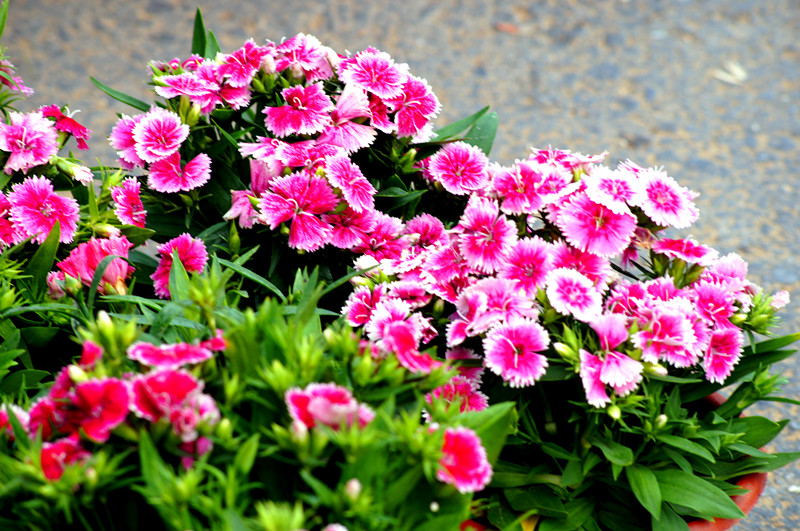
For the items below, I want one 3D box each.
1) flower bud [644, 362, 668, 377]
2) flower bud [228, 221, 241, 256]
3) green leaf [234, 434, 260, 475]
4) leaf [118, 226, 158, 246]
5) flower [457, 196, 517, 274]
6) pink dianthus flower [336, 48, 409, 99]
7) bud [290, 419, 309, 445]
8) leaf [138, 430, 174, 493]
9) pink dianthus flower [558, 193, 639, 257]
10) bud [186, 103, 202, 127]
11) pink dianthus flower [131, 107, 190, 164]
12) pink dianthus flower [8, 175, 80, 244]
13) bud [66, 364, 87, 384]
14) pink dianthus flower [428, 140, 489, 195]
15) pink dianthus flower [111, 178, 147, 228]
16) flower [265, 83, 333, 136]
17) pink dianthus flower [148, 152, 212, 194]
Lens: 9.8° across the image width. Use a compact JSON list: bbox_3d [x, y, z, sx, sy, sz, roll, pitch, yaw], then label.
[{"bbox_3d":[0.133,0.054,2.410,0.013,0.006,0.006,15,-4,15],"label":"flower bud"},{"bbox_3d":[-0.087,-0.014,2.460,0.006,0.021,0.006,-6,19,-2],"label":"flower bud"},{"bbox_3d":[-0.078,0.097,2.380,0.009,0.005,0.023,26,84,21],"label":"green leaf"},{"bbox_3d":[-0.139,-0.016,2.470,0.023,0.009,0.012,8,38,10],"label":"leaf"},{"bbox_3d":[0.048,-0.017,2.580,0.036,0.015,0.042,25,84,29],"label":"flower"},{"bbox_3d":[-0.015,-0.109,2.650,0.038,0.014,0.034,-19,59,-23],"label":"pink dianthus flower"},{"bbox_3d":[-0.049,0.081,2.270,0.009,0.013,0.009,-2,30,2],"label":"bud"},{"bbox_3d":[-0.117,0.095,2.240,0.012,0.034,0.006,-18,15,-11],"label":"leaf"},{"bbox_3d":[0.104,-0.021,2.470,0.042,0.016,0.038,-1,66,3],"label":"pink dianthus flower"},{"bbox_3d":[-0.117,-0.086,2.660,0.007,0.015,0.007,26,18,0],"label":"bud"},{"bbox_3d":[-0.130,-0.070,2.520,0.032,0.015,0.032,-3,76,-4],"label":"pink dianthus flower"},{"bbox_3d":[-0.187,-0.029,2.450,0.037,0.016,0.037,3,79,4],"label":"pink dianthus flower"},{"bbox_3d":[-0.156,0.053,2.260,0.006,0.013,0.006,-54,19,-20],"label":"bud"},{"bbox_3d":[0.032,-0.055,2.620,0.035,0.014,0.034,-8,64,-10],"label":"pink dianthus flower"},{"bbox_3d":[-0.144,-0.033,2.480,0.015,0.030,0.029,-4,27,44],"label":"pink dianthus flower"},{"bbox_3d":[-0.054,-0.084,2.500,0.037,0.016,0.033,-7,61,-10],"label":"flower"},{"bbox_3d":[-0.124,-0.053,2.640,0.036,0.014,0.034,-6,44,-8],"label":"pink dianthus flower"}]

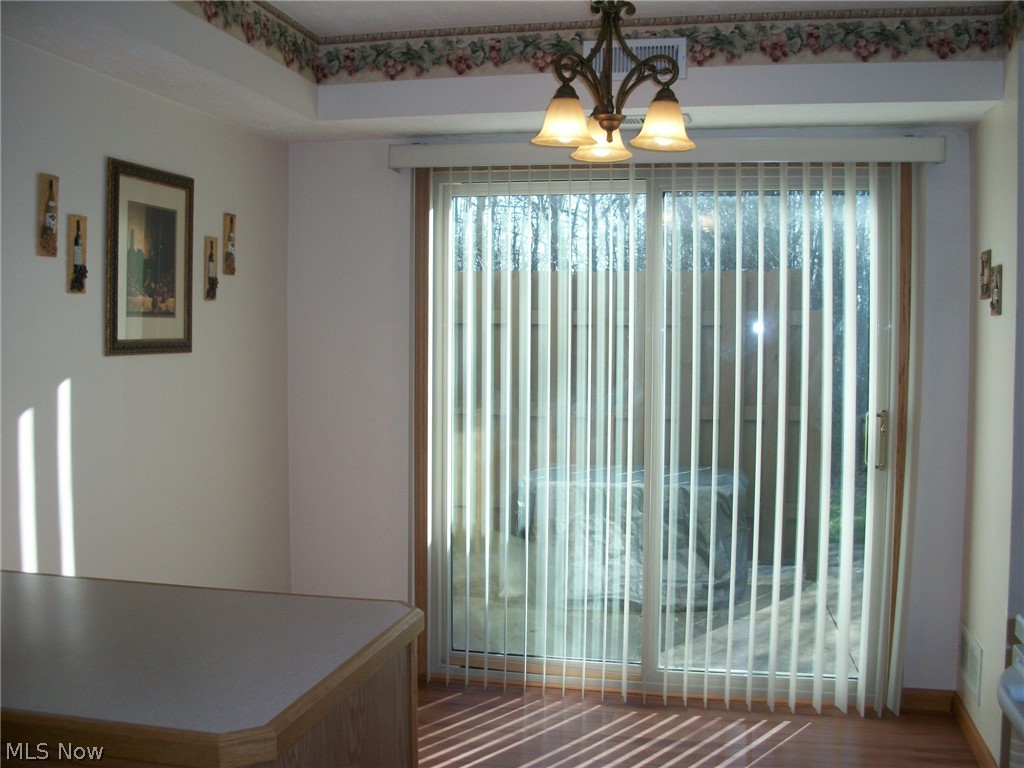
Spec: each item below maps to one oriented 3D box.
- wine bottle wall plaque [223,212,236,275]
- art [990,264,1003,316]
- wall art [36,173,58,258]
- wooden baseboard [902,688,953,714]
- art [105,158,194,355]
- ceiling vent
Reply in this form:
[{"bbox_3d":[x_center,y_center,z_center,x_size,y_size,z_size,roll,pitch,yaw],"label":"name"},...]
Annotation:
[{"bbox_3d":[-1.016,-0.501,3.723,0.017,0.218,0.080,1,3,12],"label":"wine bottle wall plaque"},{"bbox_3d":[1.511,-0.290,3.227,0.016,0.157,0.070,1,3,12],"label":"art"},{"bbox_3d":[-1.224,-0.443,2.732,0.017,0.216,0.078,1,3,12],"label":"wall art"},{"bbox_3d":[1.527,1.169,3.811,0.190,0.088,0.015,1,3,12],"label":"wooden baseboard"},{"bbox_3d":[-1.118,-0.379,3.224,0.025,0.575,0.470,1,3,12],"label":"art"},{"bbox_3d":[0.406,-1.073,3.433,0.345,0.135,0.015,1,3,12],"label":"ceiling vent"}]

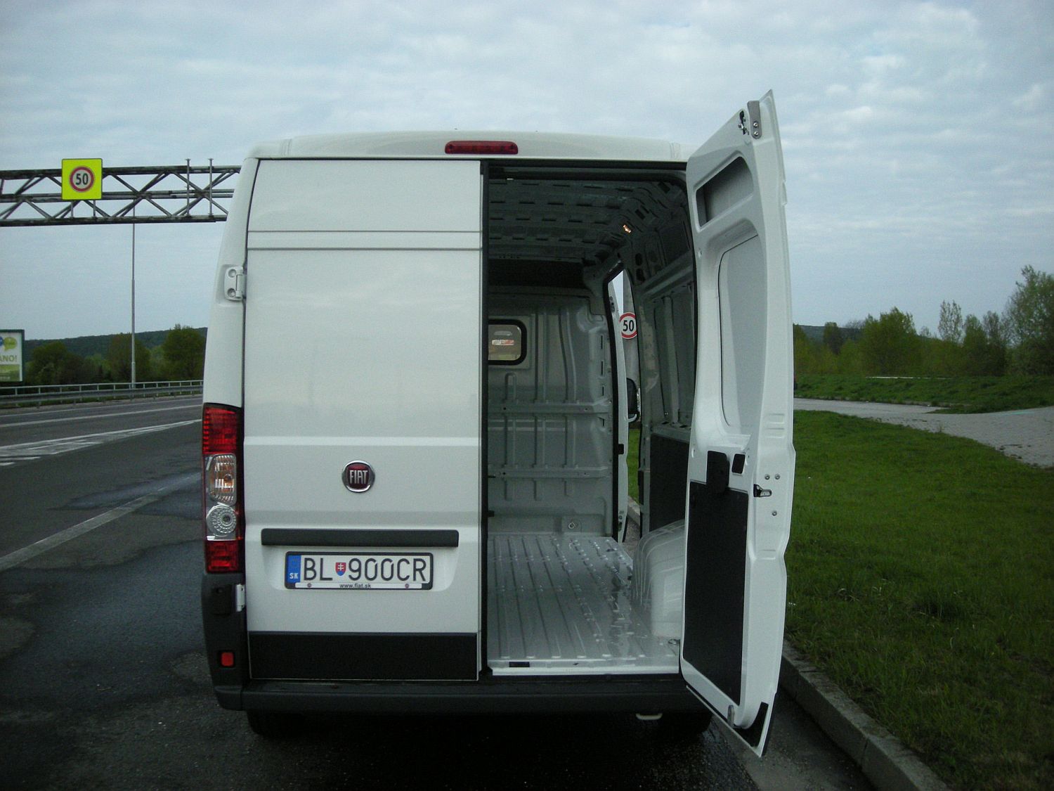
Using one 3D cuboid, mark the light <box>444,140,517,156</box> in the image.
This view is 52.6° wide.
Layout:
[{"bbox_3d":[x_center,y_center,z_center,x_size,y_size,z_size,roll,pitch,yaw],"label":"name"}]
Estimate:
[{"bbox_3d":[-0.167,-0.912,3.920,0.265,0.056,0.060,0,1,-2],"label":"light"}]

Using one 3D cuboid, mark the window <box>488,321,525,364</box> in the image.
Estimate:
[{"bbox_3d":[-0.274,-0.340,6.880,0.530,0.290,0.035,0,1,-2],"label":"window"}]

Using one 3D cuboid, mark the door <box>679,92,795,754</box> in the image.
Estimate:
[{"bbox_3d":[0.655,0.083,3.440,0.140,1.890,0.845,0,1,-5],"label":"door"}]

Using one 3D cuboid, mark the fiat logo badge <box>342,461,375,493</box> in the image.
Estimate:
[{"bbox_3d":[-0.610,0.294,3.865,0.120,0.120,0.018,0,1,-2],"label":"fiat logo badge"}]

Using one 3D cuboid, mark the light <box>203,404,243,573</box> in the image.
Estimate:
[{"bbox_3d":[-1.115,0.343,3.935,0.160,0.620,0.150,0,1,-2],"label":"light"}]

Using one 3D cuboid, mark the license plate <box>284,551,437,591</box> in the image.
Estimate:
[{"bbox_3d":[-0.609,0.635,3.865,0.535,0.137,0.020,0,1,-2],"label":"license plate"}]

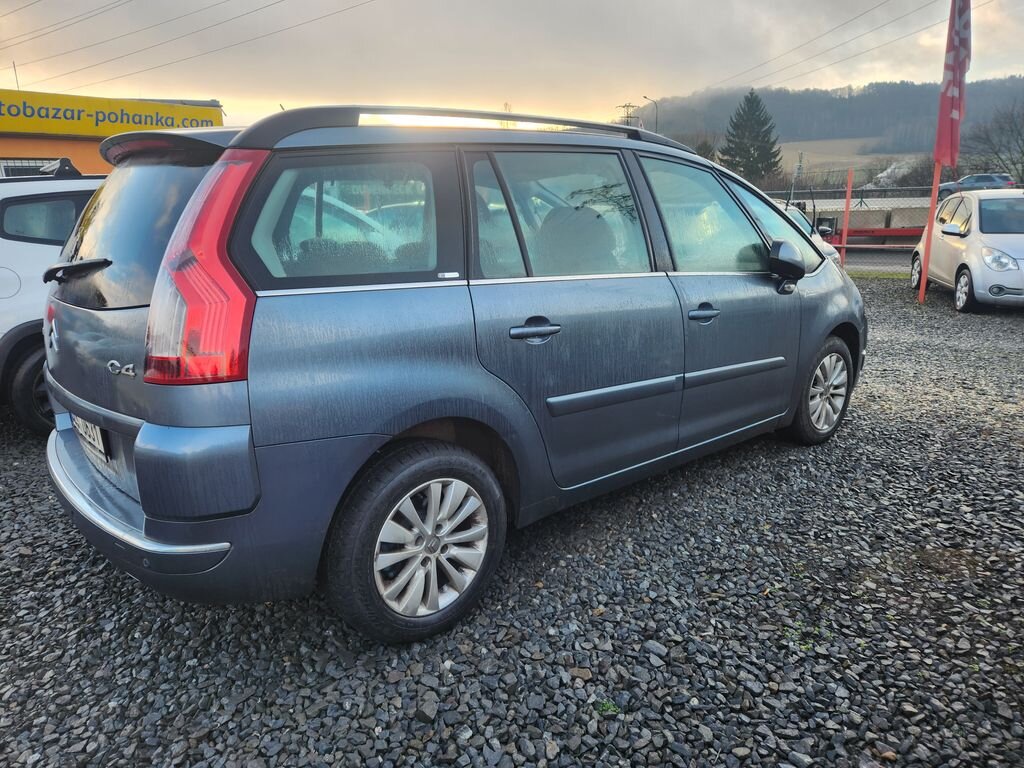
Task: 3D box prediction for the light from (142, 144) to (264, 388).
[{"bbox_3d":[-0.805,-0.302,1.789,0.330,0.600,0.330,-13,17,-38],"label":"light"}]

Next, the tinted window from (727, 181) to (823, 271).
[{"bbox_3d":[1.320,-0.795,3.445,0.870,0.480,0.050,-13,3,-38],"label":"tinted window"}]

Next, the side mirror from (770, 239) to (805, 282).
[{"bbox_3d":[1.333,-0.595,3.277,0.130,0.180,0.230,4,15,24],"label":"side mirror"}]

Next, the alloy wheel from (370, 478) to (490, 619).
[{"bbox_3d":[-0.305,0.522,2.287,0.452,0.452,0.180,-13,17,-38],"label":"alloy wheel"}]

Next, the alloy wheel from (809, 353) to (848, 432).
[{"bbox_3d":[1.778,0.042,3.985,0.452,0.452,0.170,-13,17,-38],"label":"alloy wheel"}]

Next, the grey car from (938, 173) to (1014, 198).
[{"bbox_3d":[31.404,-13.332,46.000,4.600,1.700,1.870,14,21,43],"label":"grey car"}]

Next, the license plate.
[{"bbox_3d":[-1.429,0.127,2.276,0.020,0.110,0.520,-13,17,-38],"label":"license plate"}]

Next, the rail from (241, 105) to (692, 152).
[{"bbox_3d":[0.040,-0.878,2.429,2.070,0.165,0.100,-13,17,-38],"label":"rail"}]

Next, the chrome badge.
[{"bbox_3d":[-1.119,-0.046,1.947,0.115,0.042,0.012,4,15,25],"label":"chrome badge"}]

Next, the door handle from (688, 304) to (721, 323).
[{"bbox_3d":[0.830,-0.308,2.948,0.230,0.062,0.055,-13,17,-38],"label":"door handle"}]

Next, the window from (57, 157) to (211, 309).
[{"bbox_3d":[-1.348,-0.484,2.216,0.160,0.440,1.260,20,-4,-42],"label":"window"}]

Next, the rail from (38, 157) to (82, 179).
[{"bbox_3d":[-3.021,-1.392,4.499,0.130,0.110,1.090,-13,17,-38],"label":"rail"}]

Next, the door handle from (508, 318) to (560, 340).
[{"bbox_3d":[0.080,-0.186,2.328,0.230,0.062,0.055,-13,17,-38],"label":"door handle"}]

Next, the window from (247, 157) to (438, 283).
[{"bbox_3d":[-0.474,-0.473,1.956,0.600,0.340,0.040,-13,2,-36],"label":"window"}]

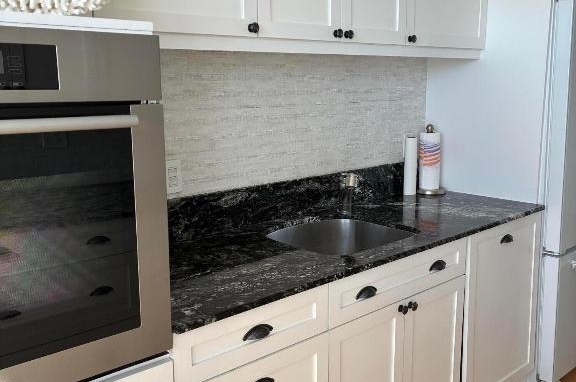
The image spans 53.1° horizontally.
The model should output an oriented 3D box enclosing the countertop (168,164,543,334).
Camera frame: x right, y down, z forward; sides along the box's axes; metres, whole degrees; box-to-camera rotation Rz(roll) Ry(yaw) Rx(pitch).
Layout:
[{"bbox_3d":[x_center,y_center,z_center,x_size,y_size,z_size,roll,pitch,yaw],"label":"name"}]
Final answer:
[{"bbox_3d":[0.217,0.079,2.139,1.870,0.169,0.649,-10,14,-40],"label":"countertop"}]

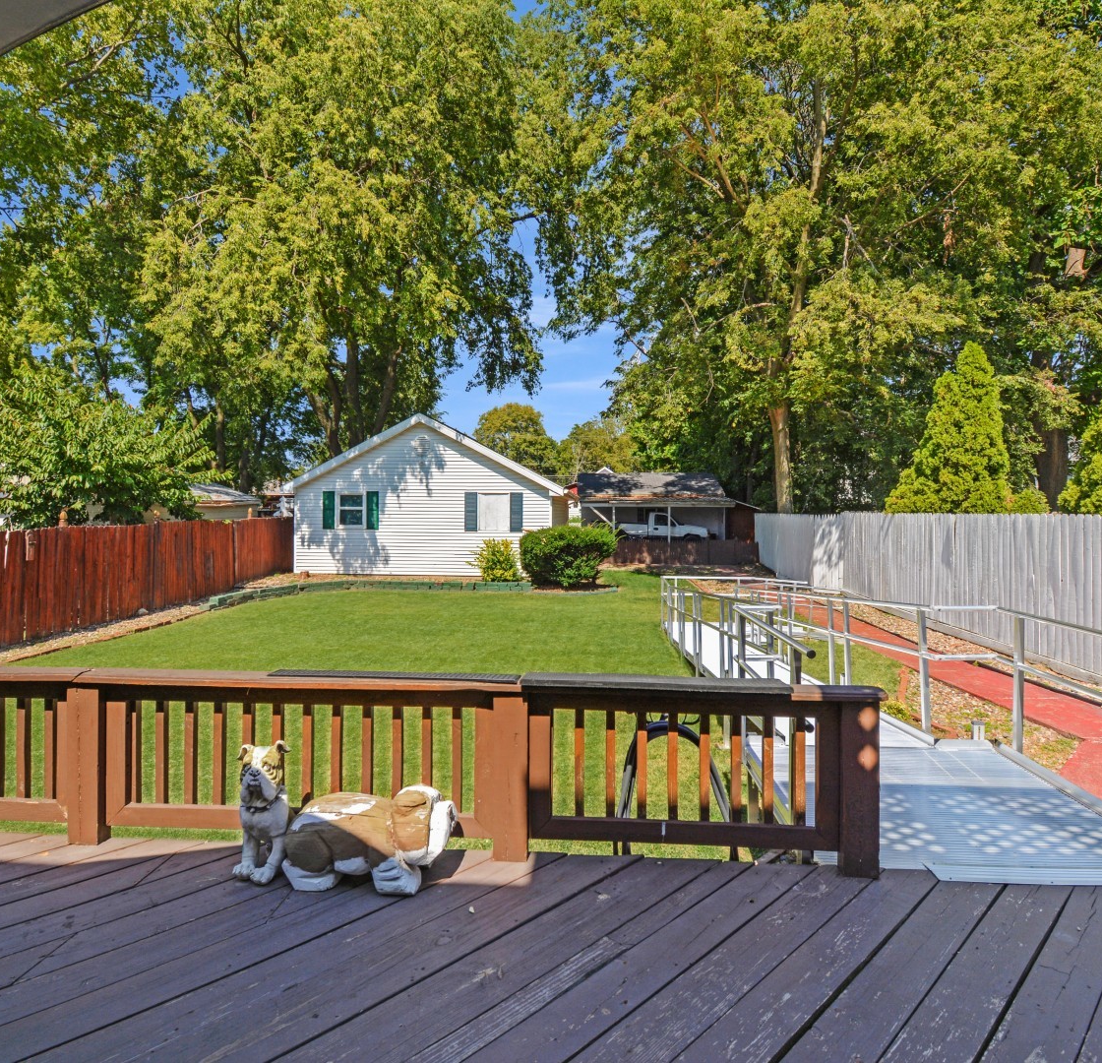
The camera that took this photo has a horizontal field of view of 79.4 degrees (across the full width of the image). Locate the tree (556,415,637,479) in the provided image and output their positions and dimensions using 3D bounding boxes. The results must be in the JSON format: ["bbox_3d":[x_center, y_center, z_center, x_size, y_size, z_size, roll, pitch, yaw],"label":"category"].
[{"bbox_3d":[4.204,-5.106,57.893,8.500,10.400,8.500,0,2,4],"label":"tree"}]

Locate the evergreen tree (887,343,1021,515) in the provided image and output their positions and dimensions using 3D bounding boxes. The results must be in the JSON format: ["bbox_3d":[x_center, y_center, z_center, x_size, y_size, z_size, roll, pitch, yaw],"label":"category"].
[{"bbox_3d":[8.446,-1.207,14.174,2.500,5.600,2.500,0,2,4],"label":"evergreen tree"}]

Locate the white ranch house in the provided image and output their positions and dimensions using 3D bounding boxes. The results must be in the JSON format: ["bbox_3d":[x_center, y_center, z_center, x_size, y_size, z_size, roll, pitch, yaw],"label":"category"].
[{"bbox_3d":[-3.318,-1.185,23.648,7.950,4.600,10.200,0,2,4],"label":"white ranch house"}]

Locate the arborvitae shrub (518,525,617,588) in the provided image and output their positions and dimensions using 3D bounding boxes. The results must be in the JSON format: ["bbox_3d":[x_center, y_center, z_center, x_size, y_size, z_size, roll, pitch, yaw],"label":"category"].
[{"bbox_3d":[0.393,0.607,17.040,2.450,1.560,2.100,0,2,4],"label":"arborvitae shrub"}]

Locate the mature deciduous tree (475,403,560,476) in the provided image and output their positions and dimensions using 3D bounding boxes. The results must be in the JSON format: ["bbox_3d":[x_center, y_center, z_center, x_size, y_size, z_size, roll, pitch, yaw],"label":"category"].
[{"bbox_3d":[-3.082,-5.592,57.878,8.000,11.300,8.000,0,2,4],"label":"mature deciduous tree"}]

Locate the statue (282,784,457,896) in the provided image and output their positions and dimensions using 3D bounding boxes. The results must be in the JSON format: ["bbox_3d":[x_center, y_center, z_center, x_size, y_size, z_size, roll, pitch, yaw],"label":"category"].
[{"bbox_3d":[-0.735,1.236,2.780,0.670,0.375,0.300,0,2,4],"label":"statue"}]

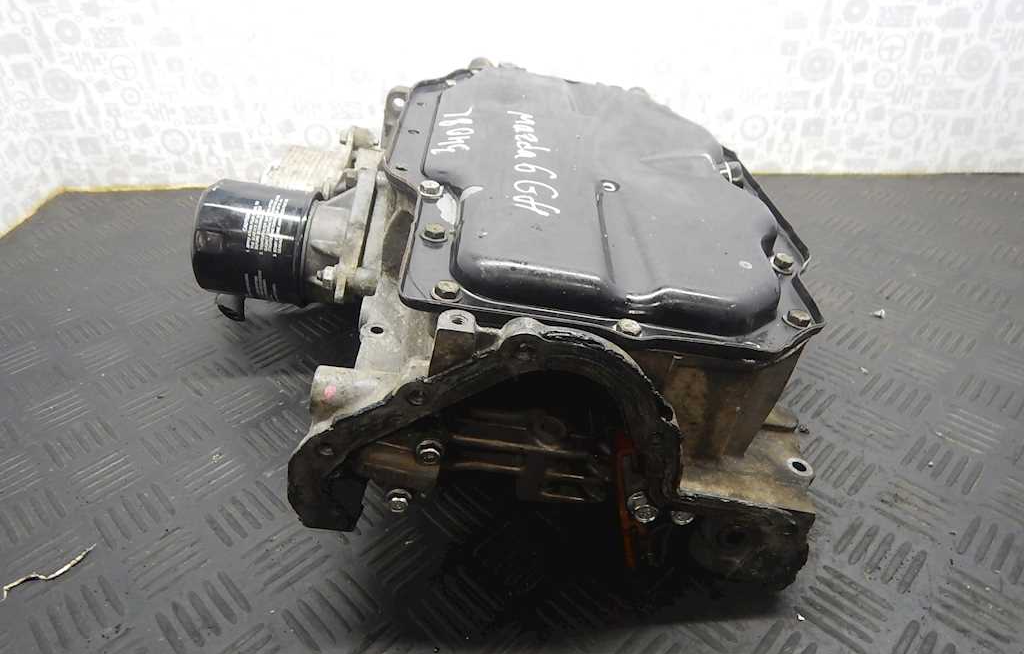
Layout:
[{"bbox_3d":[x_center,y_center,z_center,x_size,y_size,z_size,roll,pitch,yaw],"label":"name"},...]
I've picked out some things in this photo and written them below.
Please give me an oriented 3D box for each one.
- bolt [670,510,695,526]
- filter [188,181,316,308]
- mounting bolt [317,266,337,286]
[{"bbox_3d":[0.099,0.110,0.413,0.013,0.013,0.009,8,35,-9],"label":"bolt"},{"bbox_3d":[-0.169,-0.057,0.476,0.069,0.075,0.075,8,35,-9],"label":"filter"},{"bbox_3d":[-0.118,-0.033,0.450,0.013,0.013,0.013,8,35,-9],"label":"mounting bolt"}]

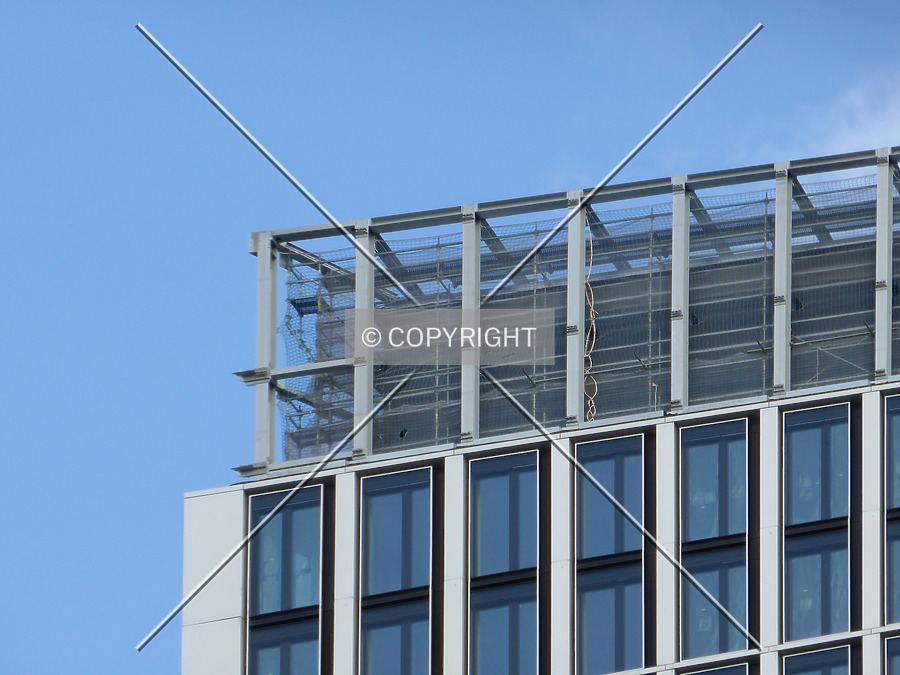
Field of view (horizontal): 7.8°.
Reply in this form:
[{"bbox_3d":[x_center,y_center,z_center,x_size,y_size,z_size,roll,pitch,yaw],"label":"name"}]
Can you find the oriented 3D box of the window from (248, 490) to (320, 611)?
[{"bbox_3d":[-4.535,5.872,182.873,2.050,3.510,0.150,-7,-25,17],"label":"window"}]

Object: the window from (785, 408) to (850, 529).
[{"bbox_3d":[9.538,3.315,172.381,1.748,3.311,0.150,-9,-29,17],"label":"window"}]

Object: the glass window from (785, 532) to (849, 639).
[{"bbox_3d":[9.454,6.384,170.808,1.740,2.982,0.150,-9,-29,17],"label":"glass window"}]

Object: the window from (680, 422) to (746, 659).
[{"bbox_3d":[7.231,5.510,181.460,1.820,6.760,0.150,-7,-25,17],"label":"window"}]

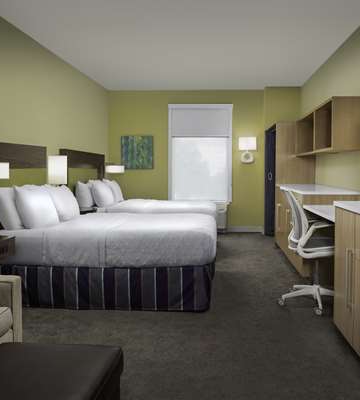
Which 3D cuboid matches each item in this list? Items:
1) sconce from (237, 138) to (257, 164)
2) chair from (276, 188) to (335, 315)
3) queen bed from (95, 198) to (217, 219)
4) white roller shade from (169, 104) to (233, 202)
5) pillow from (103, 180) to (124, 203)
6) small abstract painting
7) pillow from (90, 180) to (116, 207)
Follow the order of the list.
[{"bbox_3d":[1.213,-0.880,8.001,0.320,0.480,0.140,0,4,5],"label":"sconce"},{"bbox_3d":[1.232,0.411,3.982,0.660,0.990,0.670,-1,4,0],"label":"chair"},{"bbox_3d":[-0.407,0.400,6.789,2.030,0.670,1.560,0,4,5],"label":"queen bed"},{"bbox_3d":[0.370,-0.846,8.121,1.160,1.740,0.080,0,4,5],"label":"white roller shade"},{"bbox_3d":[-1.026,-0.149,7.079,0.180,0.400,0.660,-23,2,6],"label":"pillow"},{"bbox_3d":[-0.778,-0.869,8.235,0.620,0.630,0.040,0,4,5],"label":"small abstract painting"},{"bbox_3d":[-1.088,-0.095,6.515,0.180,0.400,0.660,-23,2,6],"label":"pillow"}]

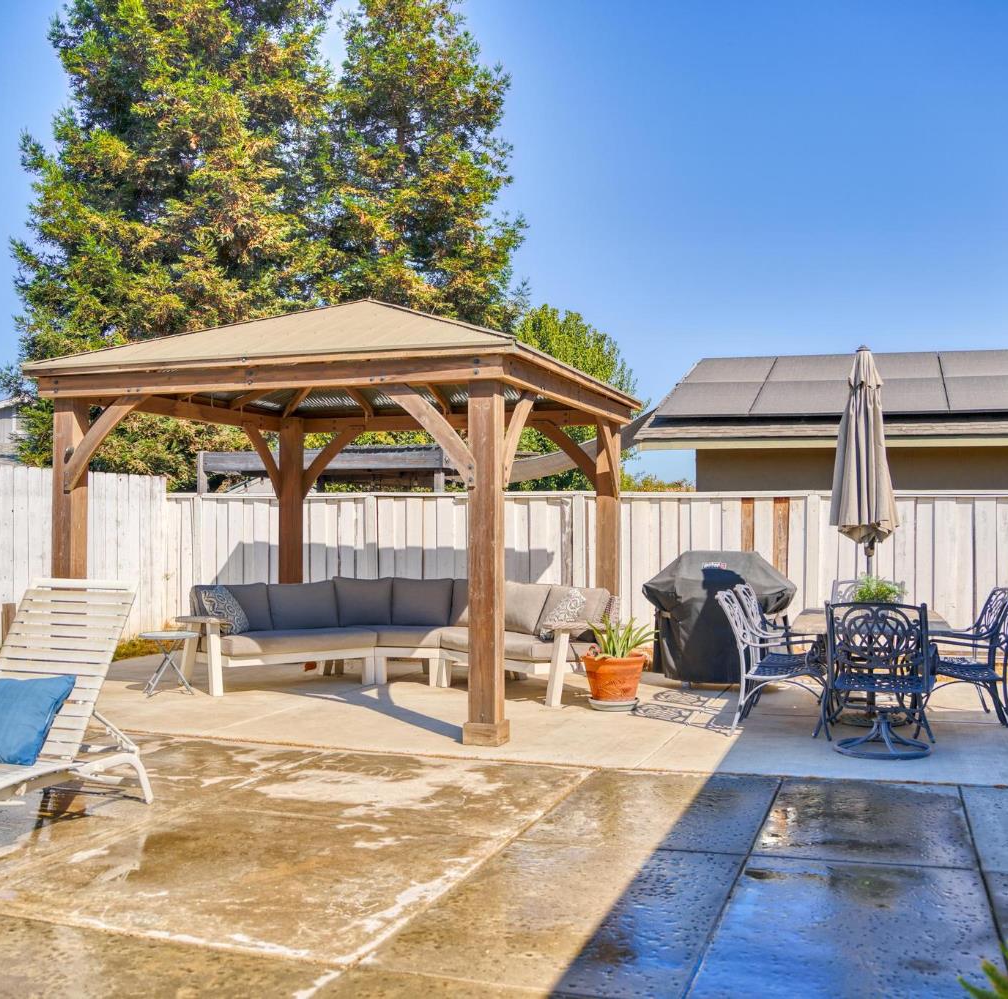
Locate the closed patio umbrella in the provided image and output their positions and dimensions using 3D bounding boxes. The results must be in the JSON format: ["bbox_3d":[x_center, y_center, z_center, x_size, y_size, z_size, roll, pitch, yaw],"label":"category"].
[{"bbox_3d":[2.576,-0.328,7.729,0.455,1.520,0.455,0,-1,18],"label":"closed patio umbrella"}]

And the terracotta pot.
[{"bbox_3d":[0.823,1.362,8.105,0.475,0.375,0.475,0,-1,6],"label":"terracotta pot"}]

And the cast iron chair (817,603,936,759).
[{"bbox_3d":[2.299,1.074,6.641,0.650,0.930,0.690,0,-1,20],"label":"cast iron chair"}]

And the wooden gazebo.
[{"bbox_3d":[-1.116,-0.027,8.851,3.720,3.180,3.600,0,-1,20],"label":"wooden gazebo"}]

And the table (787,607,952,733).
[{"bbox_3d":[2.593,1.204,7.678,1.040,0.715,1.780,0,-1,17],"label":"table"}]

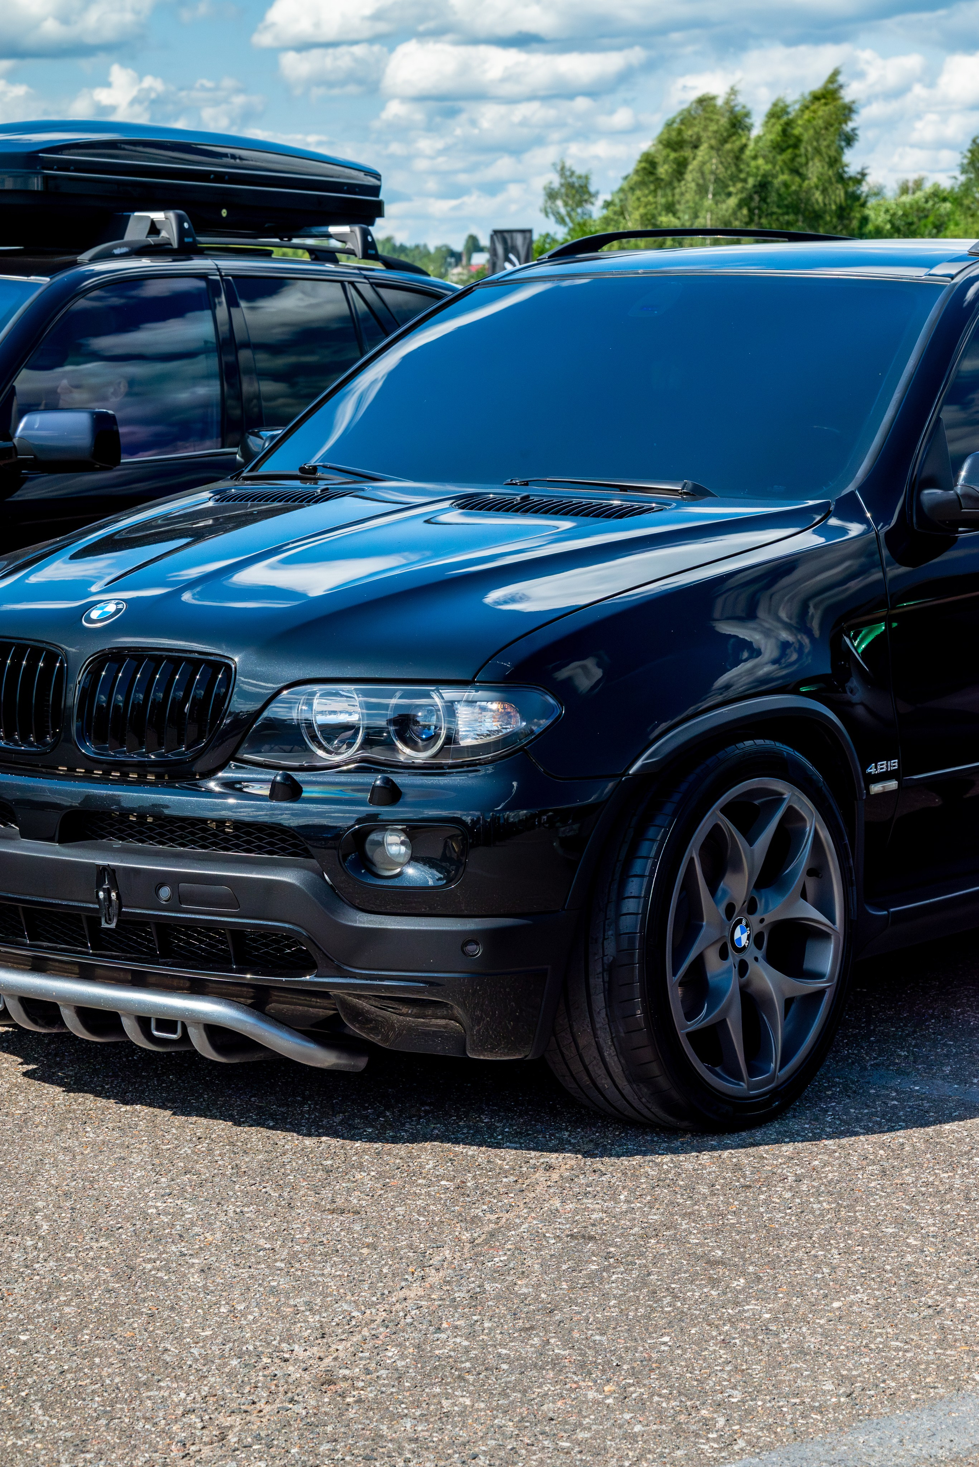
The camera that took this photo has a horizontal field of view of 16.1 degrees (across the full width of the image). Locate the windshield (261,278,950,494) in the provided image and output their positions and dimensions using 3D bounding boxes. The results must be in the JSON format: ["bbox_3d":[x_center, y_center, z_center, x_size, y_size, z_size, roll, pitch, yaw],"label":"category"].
[{"bbox_3d":[0.224,-0.726,7.288,1.480,0.130,0.850,6,43,37],"label":"windshield"}]

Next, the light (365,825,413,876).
[{"bbox_3d":[-0.173,0.200,5.903,0.088,0.088,0.065,4,9,30],"label":"light"}]

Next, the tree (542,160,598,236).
[{"bbox_3d":[3.224,-19.818,138.561,2.318,6.167,2.318,0,8,1],"label":"tree"}]

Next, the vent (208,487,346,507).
[{"bbox_3d":[-0.432,-0.475,7.048,0.400,0.032,0.110,7,22,44],"label":"vent"}]

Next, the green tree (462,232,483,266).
[{"bbox_3d":[-2.454,-67.710,495.394,3.144,7.894,3.144,0,8,0],"label":"green tree"}]

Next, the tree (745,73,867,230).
[{"bbox_3d":[12.507,-21.497,137.813,4.919,9.685,4.919,1,8,5],"label":"tree"}]

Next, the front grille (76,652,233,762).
[{"bbox_3d":[-0.577,-0.047,6.049,0.280,0.190,0.090,4,2,28],"label":"front grille"}]

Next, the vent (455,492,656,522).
[{"bbox_3d":[0.124,-0.418,6.619,0.400,0.032,0.110,4,20,31],"label":"vent"}]

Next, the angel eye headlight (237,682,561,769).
[{"bbox_3d":[-0.150,-0.015,5.908,0.545,0.152,0.170,2,8,18],"label":"angel eye headlight"}]

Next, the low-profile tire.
[{"bbox_3d":[0.376,0.363,6.369,0.277,0.718,0.718,4,8,38],"label":"low-profile tire"}]

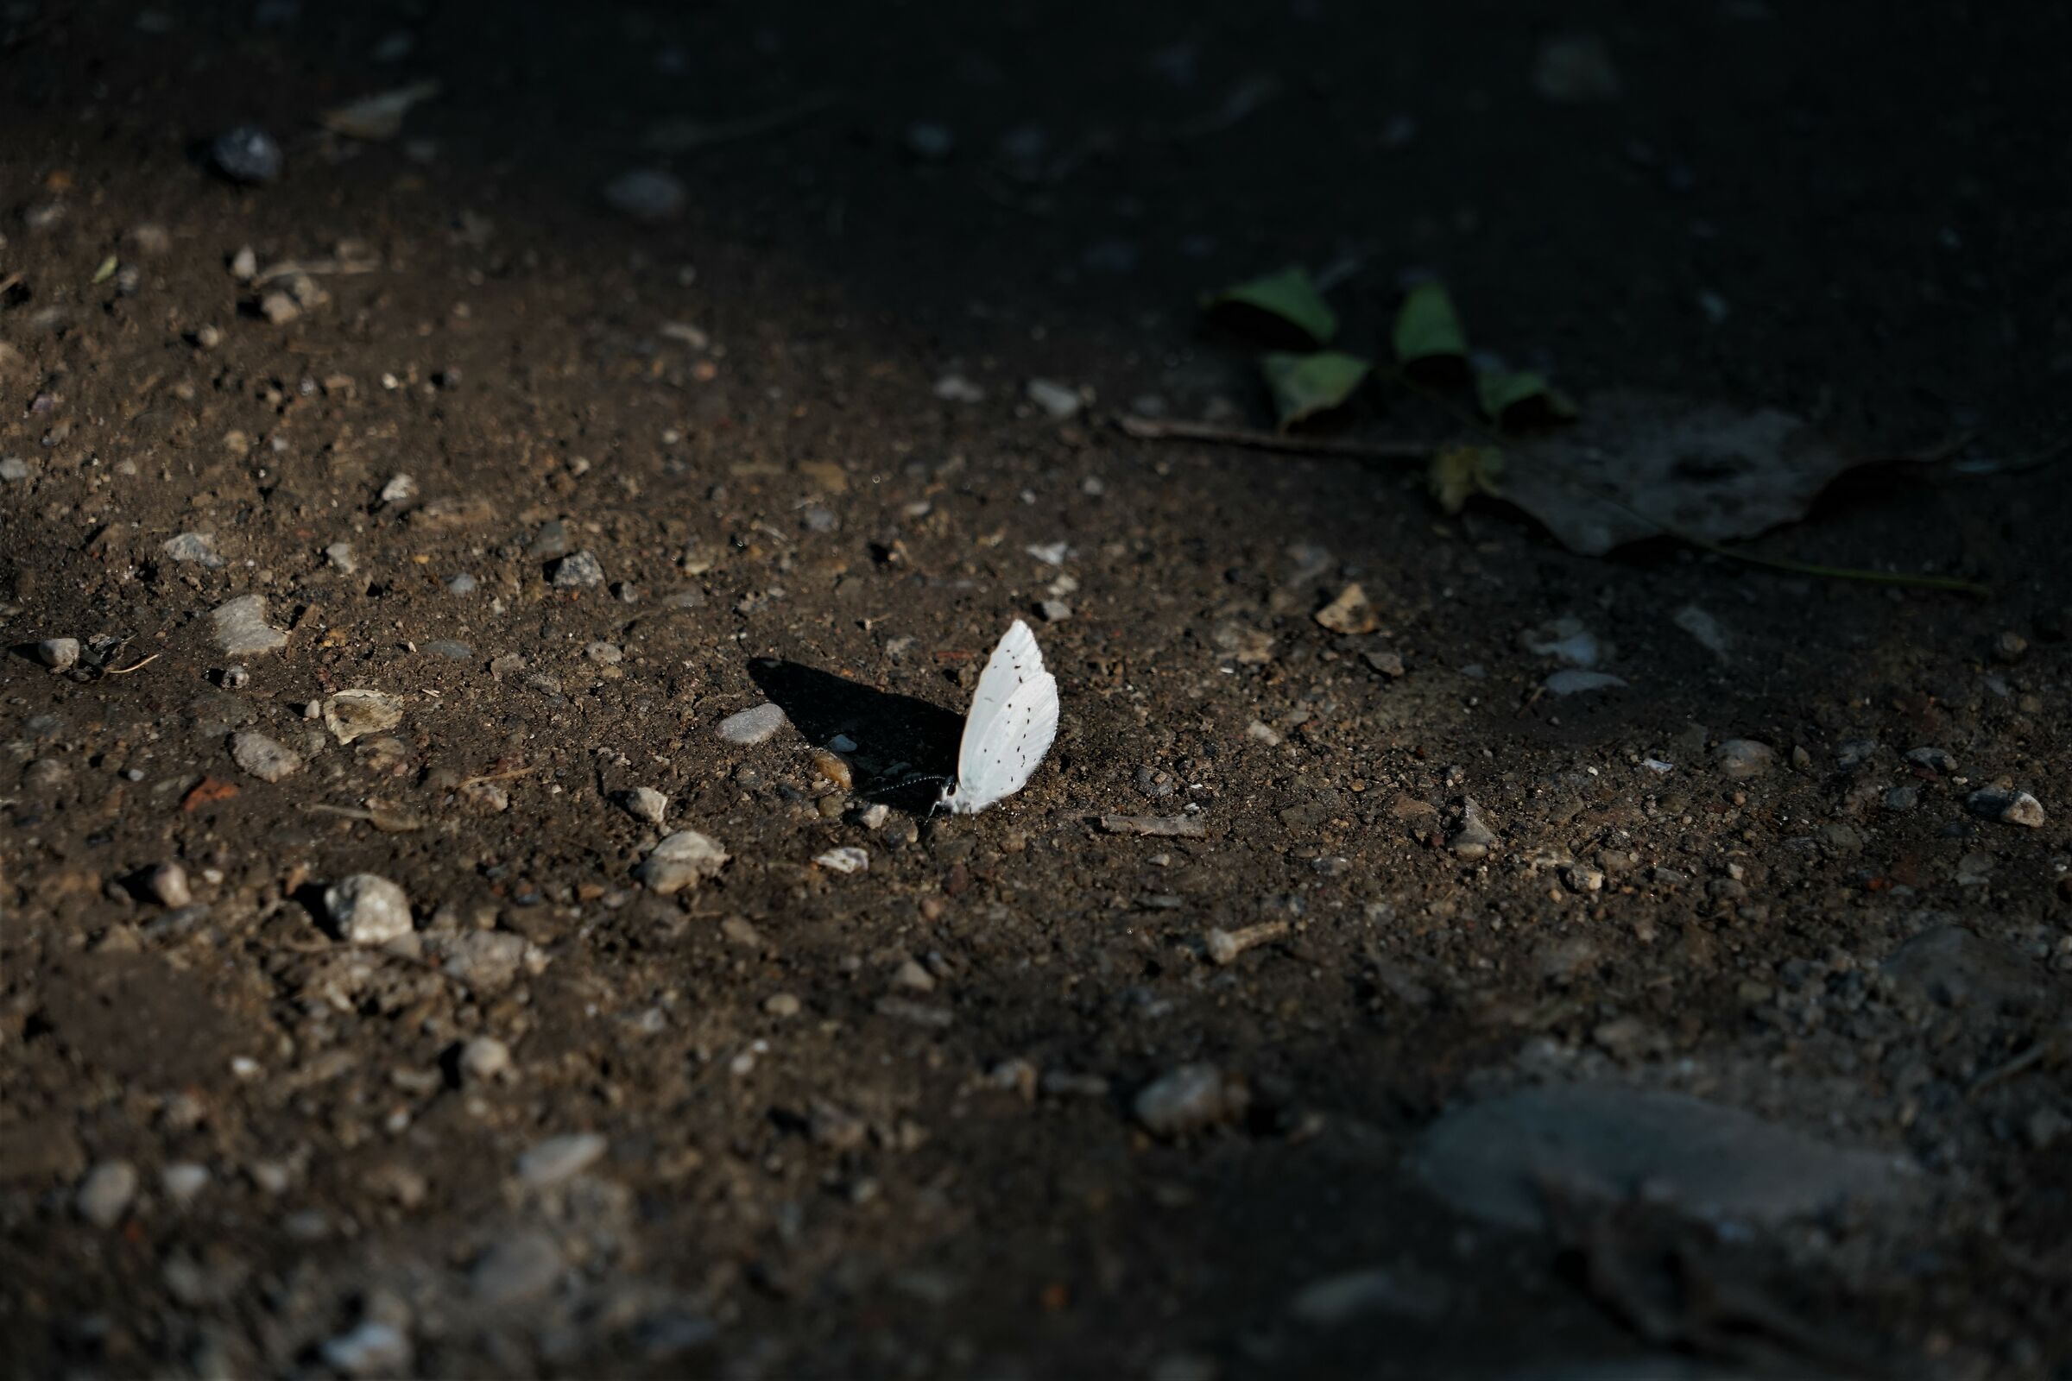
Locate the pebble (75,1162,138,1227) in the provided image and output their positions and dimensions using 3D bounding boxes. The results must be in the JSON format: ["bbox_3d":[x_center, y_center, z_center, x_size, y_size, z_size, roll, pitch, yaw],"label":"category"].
[{"bbox_3d":[-0.068,0.037,1.006,0.005,0.004,0.006,5,33,0],"label":"pebble"}]

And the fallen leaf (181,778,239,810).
[{"bbox_3d":[-0.068,0.008,1.131,0.005,0.001,0.004,-7,32,-21],"label":"fallen leaf"}]

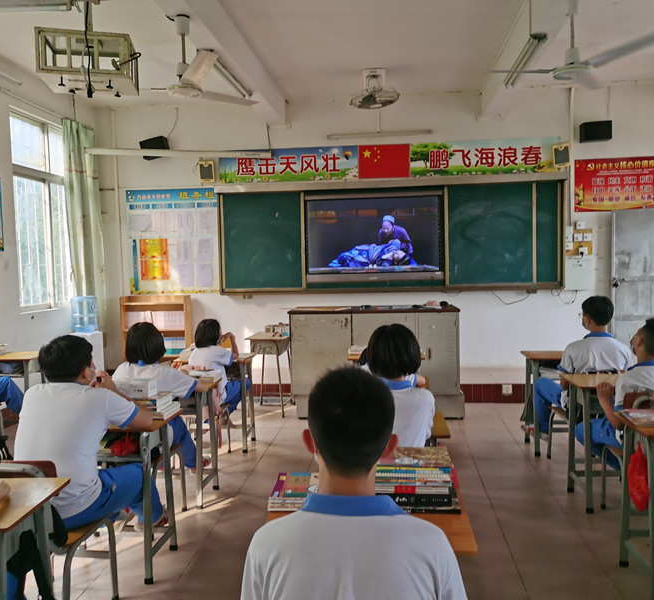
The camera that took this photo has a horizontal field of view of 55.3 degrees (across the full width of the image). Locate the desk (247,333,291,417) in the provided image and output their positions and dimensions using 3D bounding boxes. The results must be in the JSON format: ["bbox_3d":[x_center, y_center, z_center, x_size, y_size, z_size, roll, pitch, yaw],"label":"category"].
[{"bbox_3d":[-0.556,0.748,6.348,0.430,0.765,0.610,-1,4,6],"label":"desk"}]

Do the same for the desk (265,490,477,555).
[{"bbox_3d":[0.129,1.011,1.867,0.585,0.750,0.400,-1,4,6],"label":"desk"}]

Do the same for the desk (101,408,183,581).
[{"bbox_3d":[-1.072,0.959,3.094,0.600,0.745,0.410,-1,4,6],"label":"desk"}]

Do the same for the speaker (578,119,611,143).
[{"bbox_3d":[2.986,-1.859,6.940,0.330,0.220,0.200,0,4,14],"label":"speaker"}]

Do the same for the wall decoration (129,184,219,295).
[{"bbox_3d":[-1.887,-0.723,7.682,1.160,1.290,0.020,-1,4,6],"label":"wall decoration"}]

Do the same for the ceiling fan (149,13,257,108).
[{"bbox_3d":[-1.152,-1.849,4.765,1.300,0.620,1.350,-1,4,6],"label":"ceiling fan"}]

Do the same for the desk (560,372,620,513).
[{"bbox_3d":[1.789,0.857,3.781,0.600,0.750,0.420,-1,4,6],"label":"desk"}]

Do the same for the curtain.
[{"bbox_3d":[-2.756,-0.840,7.099,0.150,2.270,0.670,-1,4,6],"label":"curtain"}]

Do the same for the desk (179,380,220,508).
[{"bbox_3d":[-1.004,0.908,4.038,0.600,0.750,0.420,-1,4,6],"label":"desk"}]

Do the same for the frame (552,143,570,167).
[{"bbox_3d":[2.635,-1.618,7.047,0.175,0.250,0.070,-7,3,6],"label":"frame"}]

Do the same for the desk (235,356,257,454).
[{"bbox_3d":[-0.907,0.830,5.094,0.600,0.745,0.410,-1,4,6],"label":"desk"}]

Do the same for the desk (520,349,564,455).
[{"bbox_3d":[1.842,0.786,4.774,0.600,0.750,0.400,-1,4,6],"label":"desk"}]

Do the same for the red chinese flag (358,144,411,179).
[{"bbox_3d":[0.681,-1.623,7.330,0.600,0.385,0.020,-1,4,6],"label":"red chinese flag"}]

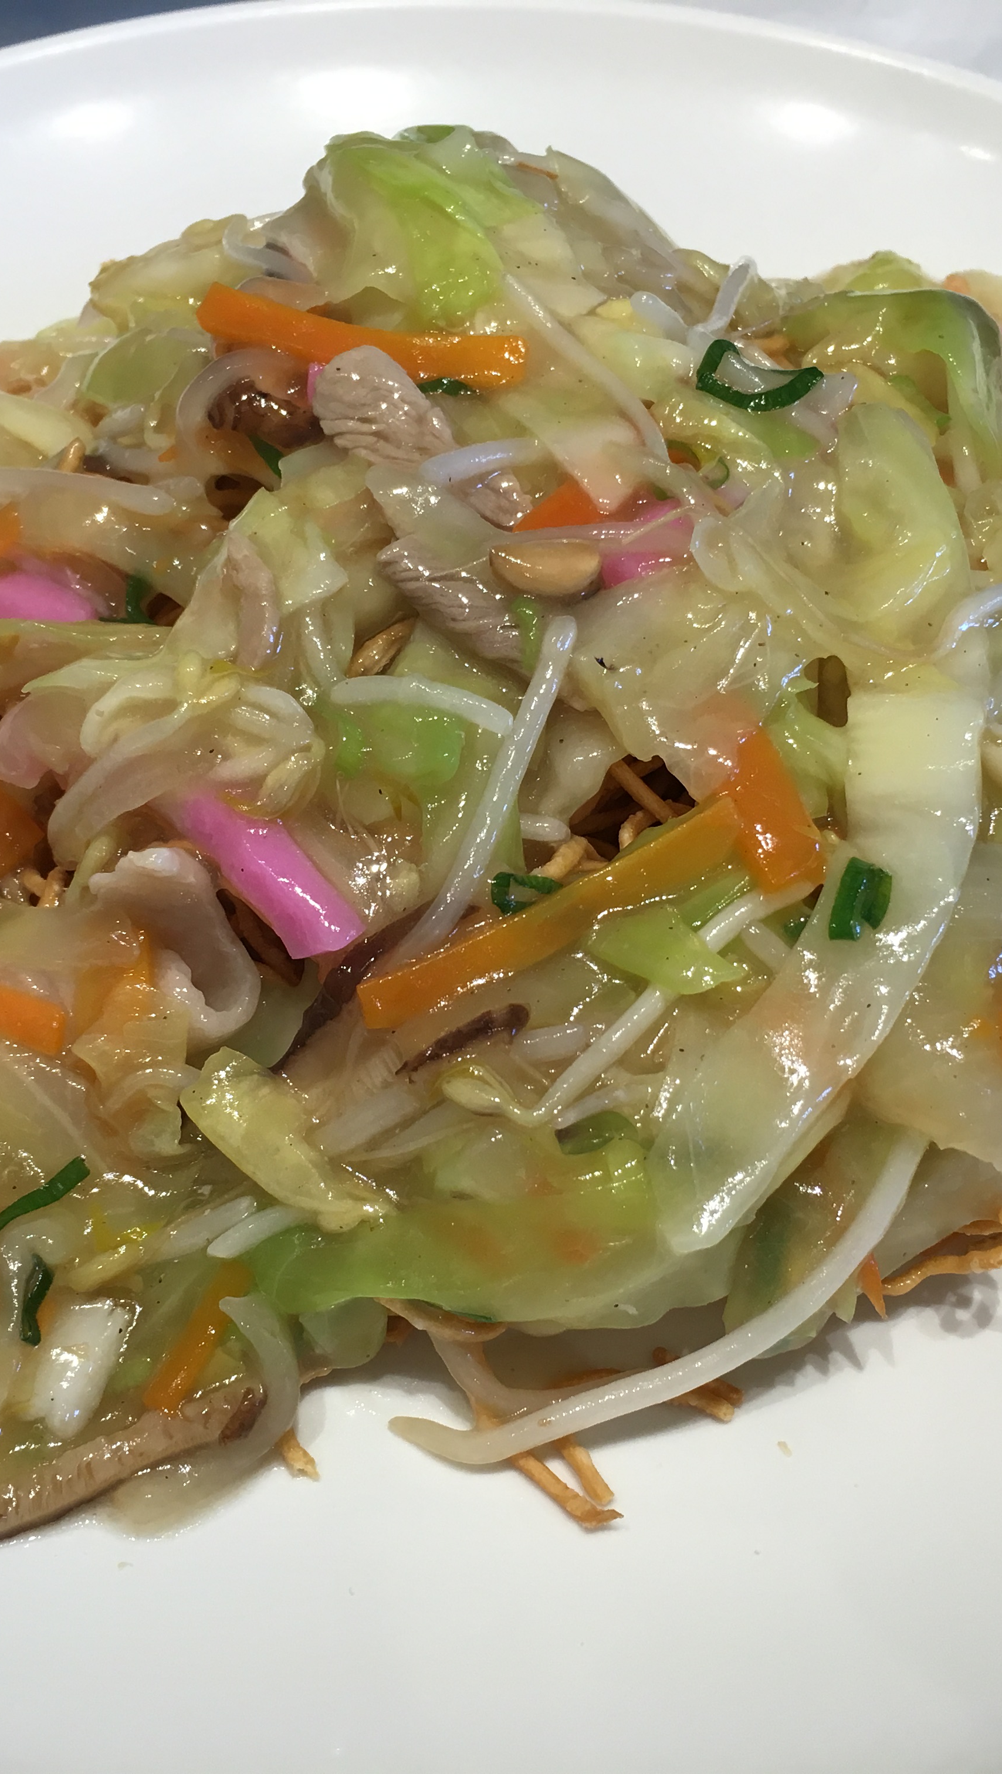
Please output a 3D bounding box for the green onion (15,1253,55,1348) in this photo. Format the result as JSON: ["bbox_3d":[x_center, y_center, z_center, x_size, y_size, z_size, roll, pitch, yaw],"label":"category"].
[{"bbox_3d":[-0.042,0.038,0.180,0.003,0.006,0.008,5,50,2],"label":"green onion"}]

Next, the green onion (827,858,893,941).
[{"bbox_3d":[0.034,0.003,0.189,0.005,0.007,0.010,15,52,10],"label":"green onion"}]

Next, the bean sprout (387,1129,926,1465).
[{"bbox_3d":[0.017,0.039,0.178,0.053,0.017,0.013,-20,54,-17],"label":"bean sprout"}]

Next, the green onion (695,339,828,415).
[{"bbox_3d":[0.029,-0.056,0.222,0.014,0.009,0.004,12,51,8],"label":"green onion"}]

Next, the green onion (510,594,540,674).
[{"bbox_3d":[0.003,-0.024,0.194,0.003,0.005,0.010,-3,51,-4],"label":"green onion"}]

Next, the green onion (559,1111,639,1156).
[{"bbox_3d":[0.009,0.022,0.179,0.007,0.005,0.004,-12,52,-12],"label":"green onion"}]

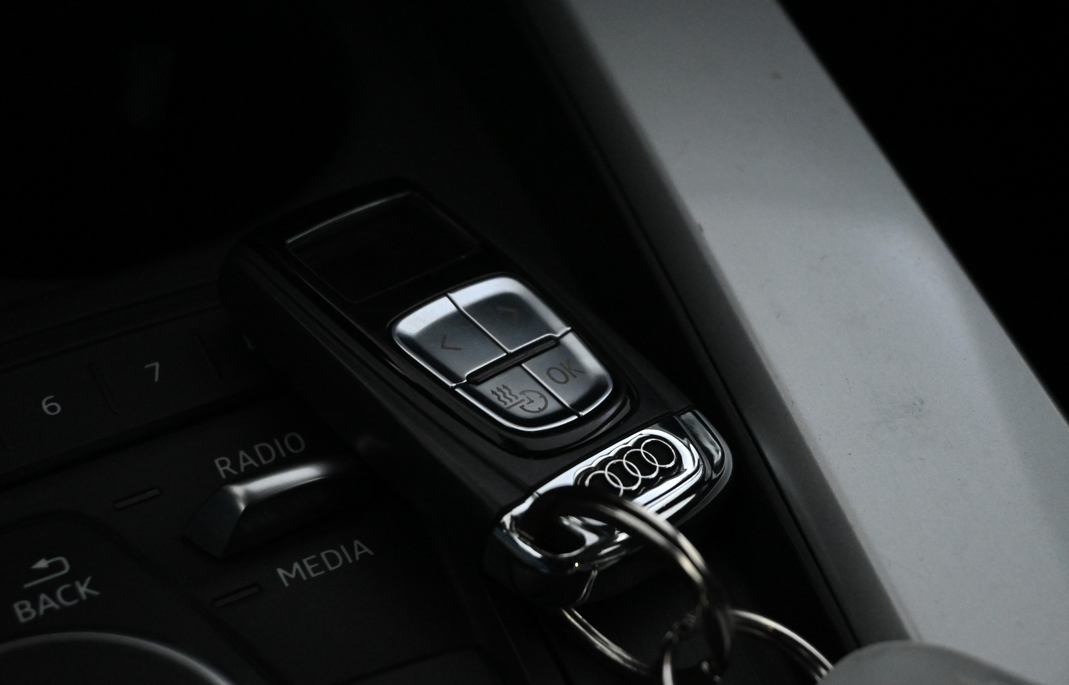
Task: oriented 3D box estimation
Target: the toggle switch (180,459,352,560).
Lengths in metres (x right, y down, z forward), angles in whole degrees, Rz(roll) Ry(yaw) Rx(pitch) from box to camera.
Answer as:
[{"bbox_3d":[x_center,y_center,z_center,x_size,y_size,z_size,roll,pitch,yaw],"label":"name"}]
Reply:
[{"bbox_3d":[-0.035,0.022,0.253,0.027,0.007,0.006,-18,56,-37],"label":"toggle switch"}]

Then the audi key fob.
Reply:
[{"bbox_3d":[-0.008,0.006,0.273,0.074,0.017,0.037,43,45,21],"label":"audi key fob"}]

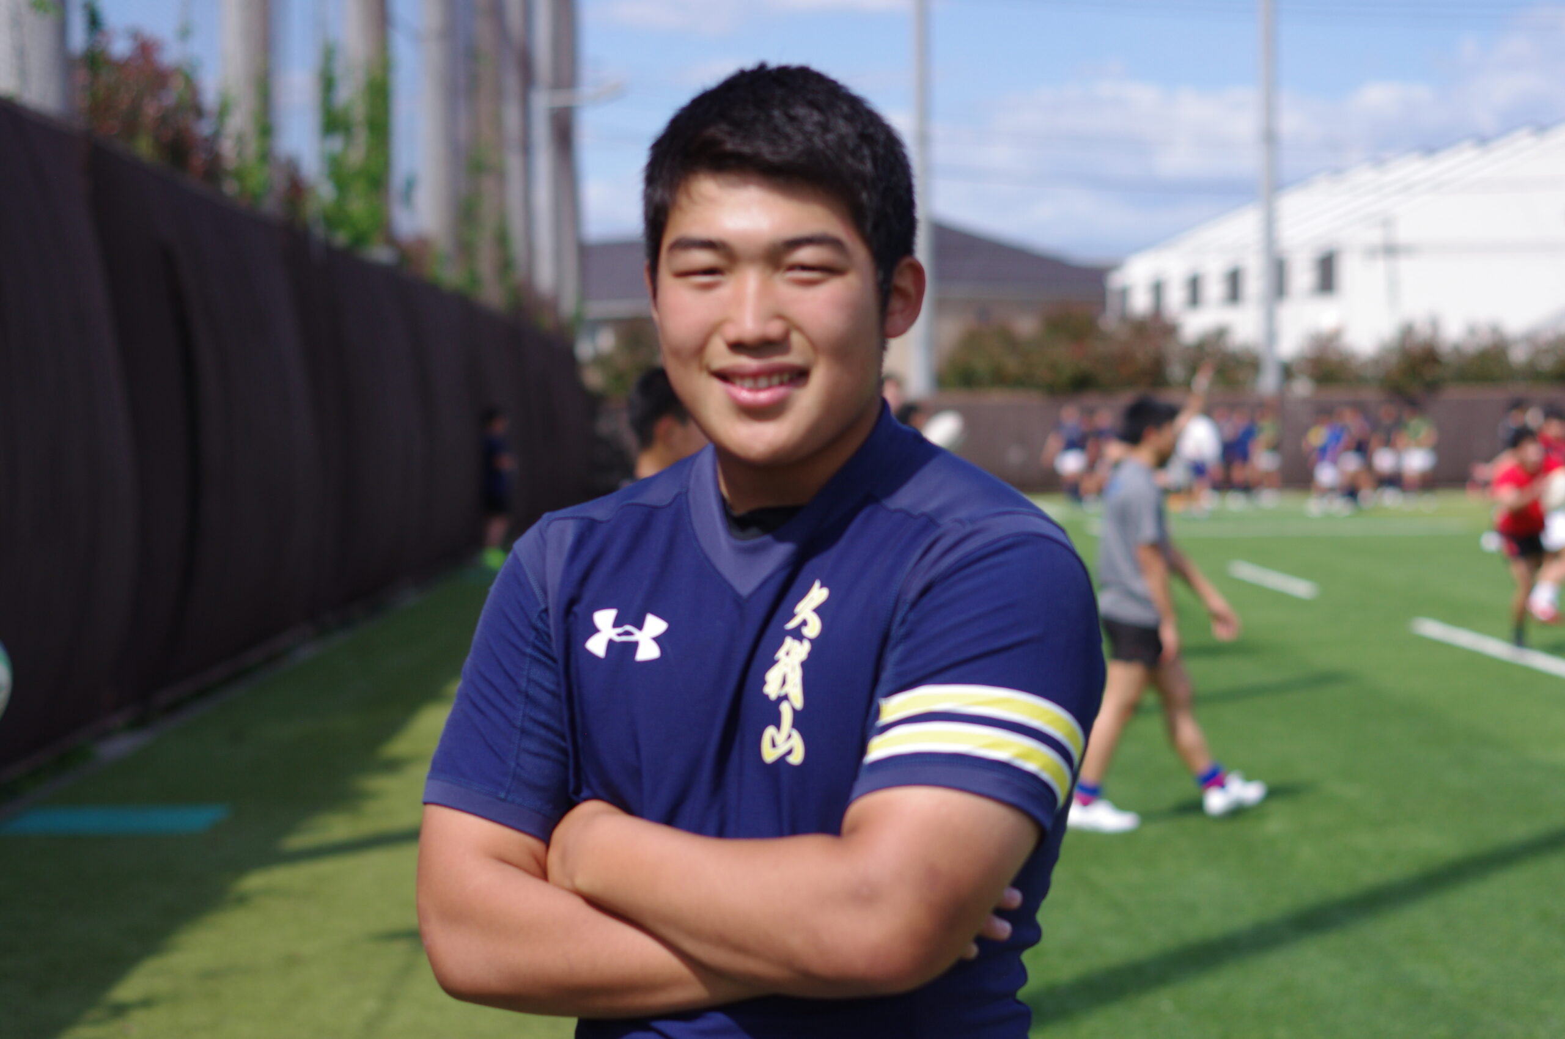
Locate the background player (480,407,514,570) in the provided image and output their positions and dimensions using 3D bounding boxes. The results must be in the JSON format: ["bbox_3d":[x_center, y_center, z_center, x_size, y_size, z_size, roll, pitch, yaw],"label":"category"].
[{"bbox_3d":[-3.053,-0.321,34.900,0.380,1.700,0.450,0,2,30],"label":"background player"}]

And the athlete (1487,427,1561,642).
[{"bbox_3d":[5.241,0.107,22.900,0.650,1.540,0.550,1,2,38],"label":"athlete"}]

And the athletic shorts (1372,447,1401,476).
[{"bbox_3d":[10.944,-1.052,59.000,0.400,0.380,0.280,0,2,6],"label":"athletic shorts"}]

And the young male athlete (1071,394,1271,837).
[{"bbox_3d":[1.552,0.371,13.100,0.790,1.710,0.500,-1,2,-21],"label":"young male athlete"}]

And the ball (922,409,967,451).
[{"bbox_3d":[0.997,-0.542,20.200,0.290,0.190,0.190,-45,0,0],"label":"ball"}]

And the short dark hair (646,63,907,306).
[{"bbox_3d":[-0.001,-0.212,2.100,0.175,0.170,0.205,0,2,13],"label":"short dark hair"}]

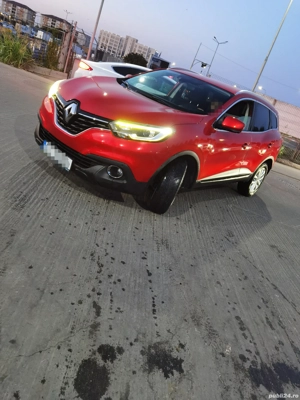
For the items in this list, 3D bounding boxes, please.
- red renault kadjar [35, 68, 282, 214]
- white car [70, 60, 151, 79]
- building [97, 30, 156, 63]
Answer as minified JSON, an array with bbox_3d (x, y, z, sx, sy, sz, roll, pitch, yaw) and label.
[{"bbox_3d":[0.599,-1.048,4.678,1.860,1.610,4.450,33,23,32],"label":"red renault kadjar"},{"bbox_3d":[0.027,-3.233,9.800,4.700,1.480,1.830,16,20,-11],"label":"white car"},{"bbox_3d":[-22.252,-130.125,275.381,49.000,26.000,15.000,16,20,-11],"label":"building"}]

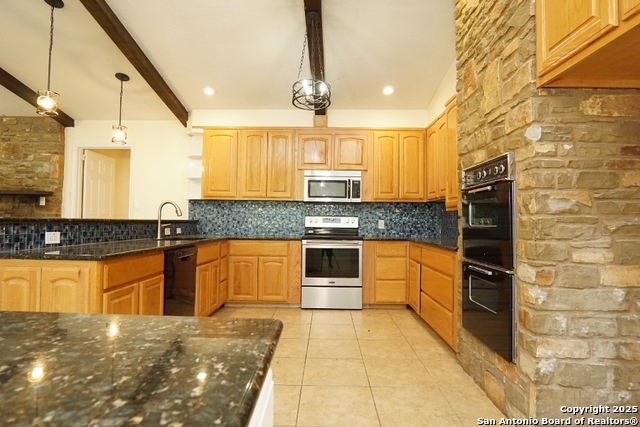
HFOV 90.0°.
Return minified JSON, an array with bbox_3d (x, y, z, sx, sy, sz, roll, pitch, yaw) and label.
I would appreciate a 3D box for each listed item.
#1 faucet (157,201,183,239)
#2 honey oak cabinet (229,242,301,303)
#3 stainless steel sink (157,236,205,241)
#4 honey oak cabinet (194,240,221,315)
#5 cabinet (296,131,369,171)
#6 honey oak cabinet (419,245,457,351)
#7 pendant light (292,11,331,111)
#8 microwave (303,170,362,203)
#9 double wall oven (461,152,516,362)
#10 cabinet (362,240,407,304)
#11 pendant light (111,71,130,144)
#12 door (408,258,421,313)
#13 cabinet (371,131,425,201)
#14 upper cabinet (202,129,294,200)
[{"bbox_3d":[-1.561,0.072,3.314,0.250,0.389,0.090,1,-1,1],"label":"faucet"},{"bbox_3d":[-0.714,0.776,4.460,0.941,0.820,0.610,1,-2,1],"label":"honey oak cabinet"},{"bbox_3d":[-1.412,0.371,3.343,0.400,0.200,0.550,1,-1,1],"label":"stainless steel sink"},{"bbox_3d":[-1.499,0.707,3.468,0.600,0.800,0.745,1,-2,1],"label":"honey oak cabinet"},{"bbox_3d":[0.177,-0.876,4.618,1.004,0.567,0.330,1,-2,1],"label":"cabinet"},{"bbox_3d":[1.385,0.730,2.992,0.600,0.808,0.950,1,-1,1],"label":"honey oak cabinet"},{"bbox_3d":[-0.072,-1.404,2.918,0.344,0.836,0.344,1,-1,1],"label":"pendant light"},{"bbox_3d":[0.179,-0.353,4.448,0.757,0.424,0.390,1,-1,1],"label":"microwave"},{"bbox_3d":[1.362,0.256,2.117,0.560,1.200,0.675,1,-2,1],"label":"double wall oven"},{"bbox_3d":[0.828,0.769,4.297,0.562,0.820,0.600,1,-1,1],"label":"cabinet"},{"bbox_3d":[-2.154,-1.134,3.472,0.155,0.763,0.155,1,-2,1],"label":"pendant light"},{"bbox_3d":[1.087,0.831,3.688,0.025,0.553,0.415,1,-1,1],"label":"door"},{"bbox_3d":[1.079,-0.656,4.595,0.751,0.984,0.330,1,-2,1],"label":"cabinet"},{"bbox_3d":[-0.989,-0.681,4.634,1.289,1.010,0.330,1,-2,1],"label":"upper cabinet"}]

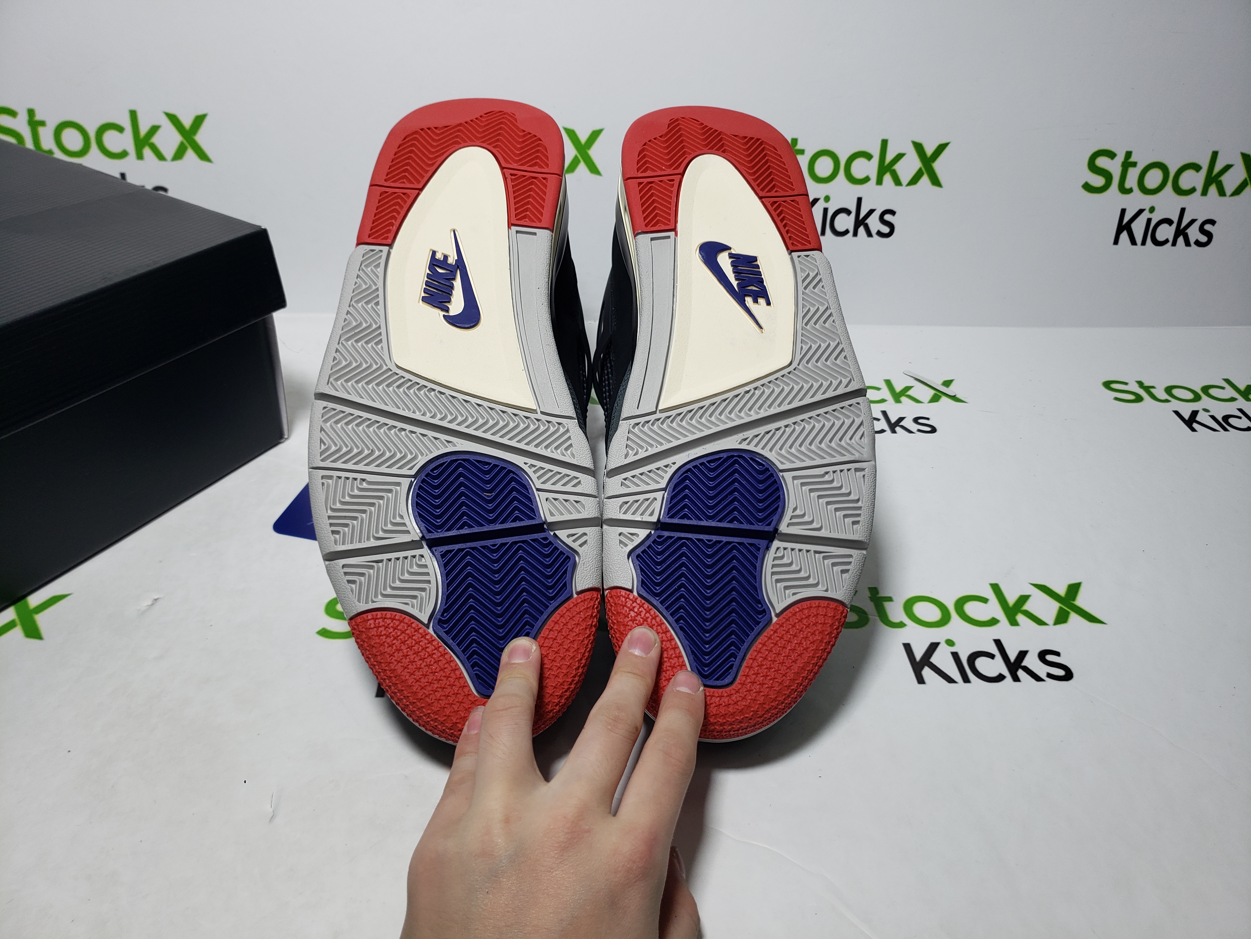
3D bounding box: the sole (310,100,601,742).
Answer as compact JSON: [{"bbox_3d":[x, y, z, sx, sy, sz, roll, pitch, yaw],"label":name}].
[{"bbox_3d":[-0.073,-0.010,0.463,0.117,0.145,0.306,-5,67,-2],"label":"sole"}]

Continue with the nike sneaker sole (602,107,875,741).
[{"bbox_3d":[0.050,-0.011,0.476,0.117,0.145,0.306,2,67,1],"label":"nike sneaker sole"}]

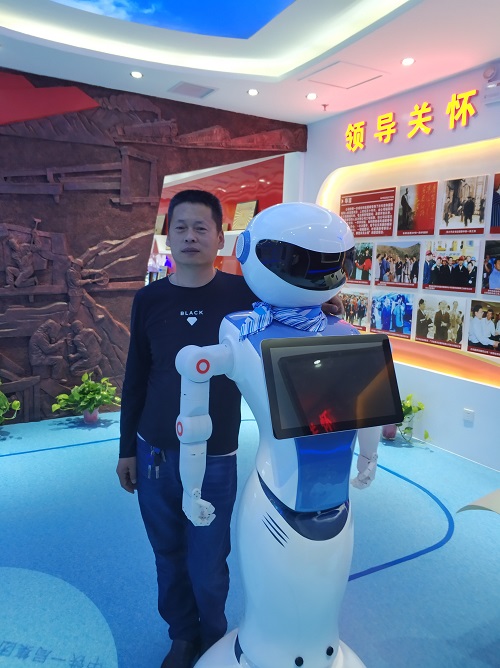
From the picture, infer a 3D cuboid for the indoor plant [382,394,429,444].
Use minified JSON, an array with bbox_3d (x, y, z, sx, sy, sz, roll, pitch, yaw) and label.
[{"bbox_3d":[1.209,0.663,4.298,0.500,0.410,0.460,-3,9,-30],"label":"indoor plant"}]

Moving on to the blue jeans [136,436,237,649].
[{"bbox_3d":[-0.217,0.716,1.837,0.370,0.850,0.280,1,8,-5],"label":"blue jeans"}]

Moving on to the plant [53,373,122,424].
[{"bbox_3d":[-1.399,0.541,4.482,0.570,0.440,0.450,-3,9,-30],"label":"plant"}]

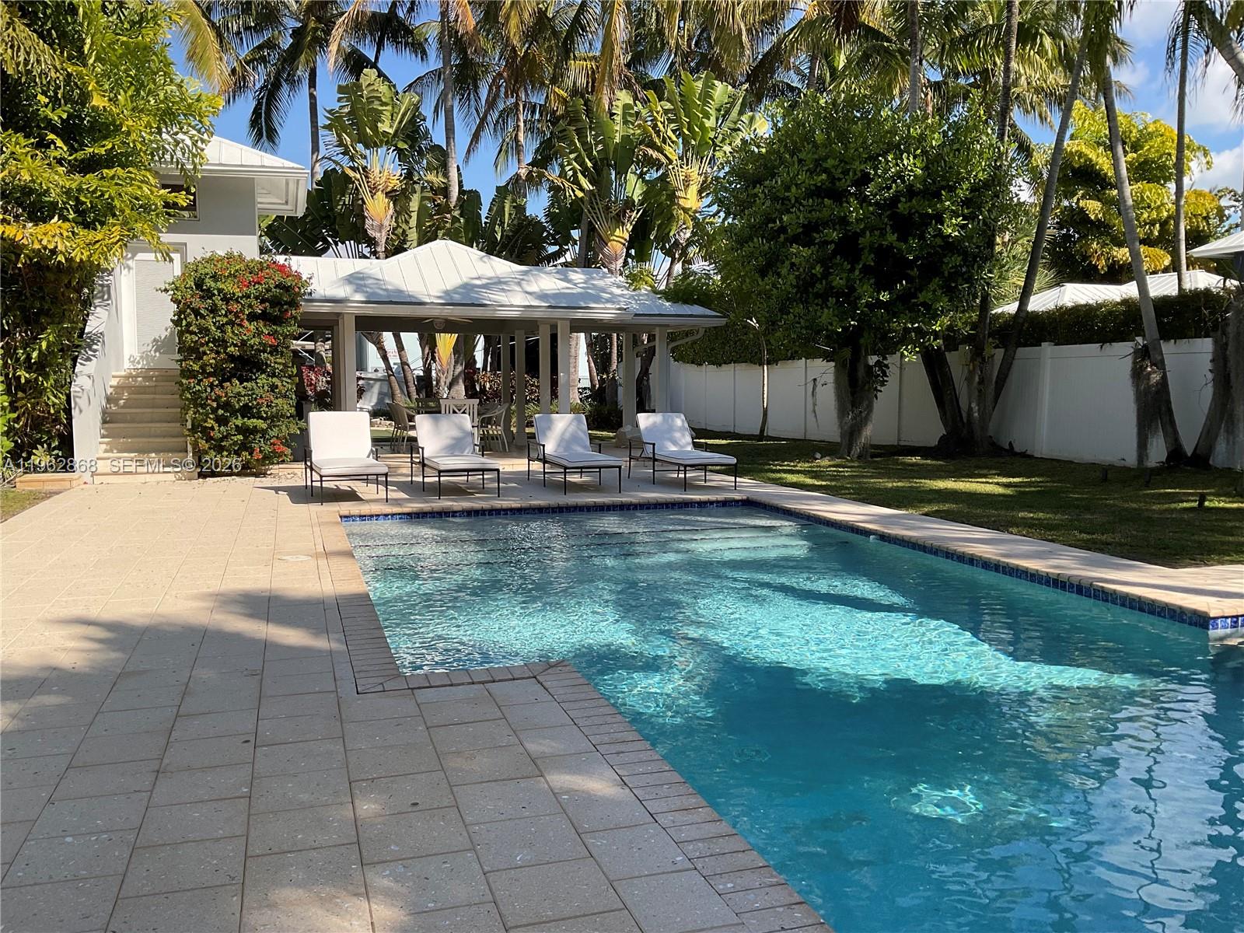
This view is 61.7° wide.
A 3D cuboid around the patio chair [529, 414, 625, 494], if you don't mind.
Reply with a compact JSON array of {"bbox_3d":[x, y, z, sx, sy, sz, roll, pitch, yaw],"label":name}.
[{"bbox_3d":[-0.623,-0.218,13.240,0.763,0.940,1.887,-1,5,-18],"label":"patio chair"}]

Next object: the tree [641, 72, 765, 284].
[{"bbox_3d":[2.148,-5.804,28.387,2.800,9.453,2.700,-1,5,-18],"label":"tree"}]

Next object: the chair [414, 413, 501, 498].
[{"bbox_3d":[-2.054,-0.178,12.715,0.763,0.940,1.887,-2,5,-20],"label":"chair"}]

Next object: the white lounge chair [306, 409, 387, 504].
[{"bbox_3d":[-3.224,-0.132,12.123,0.763,0.940,1.887,-2,5,-21],"label":"white lounge chair"}]

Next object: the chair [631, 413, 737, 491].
[{"bbox_3d":[0.764,-0.243,13.566,0.763,0.940,1.887,-2,5,-20],"label":"chair"}]

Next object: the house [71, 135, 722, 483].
[{"bbox_3d":[-3.715,-2.934,17.961,10.257,5.589,6.838,-1,5,-18],"label":"house"}]

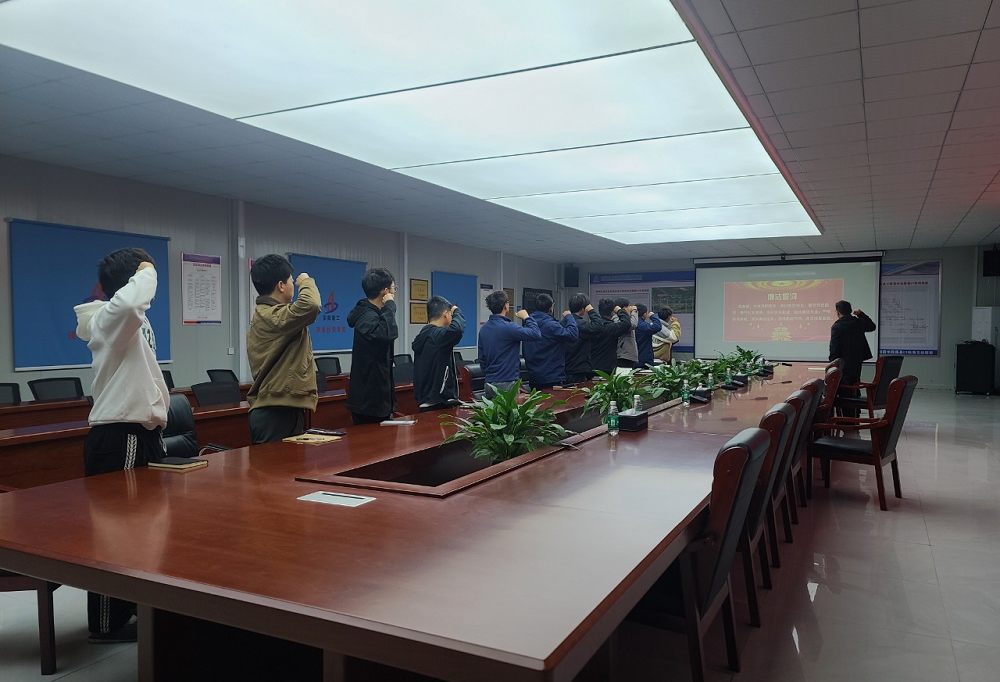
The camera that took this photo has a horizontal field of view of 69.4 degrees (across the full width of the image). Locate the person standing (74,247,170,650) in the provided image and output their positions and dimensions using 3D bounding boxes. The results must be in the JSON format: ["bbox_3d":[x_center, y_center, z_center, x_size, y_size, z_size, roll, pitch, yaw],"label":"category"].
[{"bbox_3d":[-1.724,0.473,3.321,0.450,1.770,0.500,-1,1,-20],"label":"person standing"}]

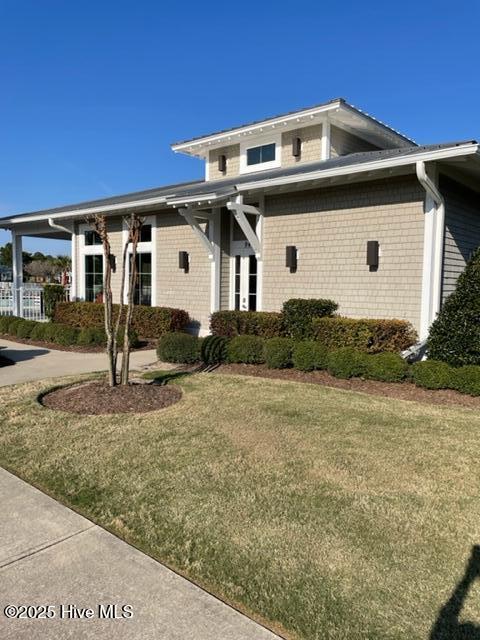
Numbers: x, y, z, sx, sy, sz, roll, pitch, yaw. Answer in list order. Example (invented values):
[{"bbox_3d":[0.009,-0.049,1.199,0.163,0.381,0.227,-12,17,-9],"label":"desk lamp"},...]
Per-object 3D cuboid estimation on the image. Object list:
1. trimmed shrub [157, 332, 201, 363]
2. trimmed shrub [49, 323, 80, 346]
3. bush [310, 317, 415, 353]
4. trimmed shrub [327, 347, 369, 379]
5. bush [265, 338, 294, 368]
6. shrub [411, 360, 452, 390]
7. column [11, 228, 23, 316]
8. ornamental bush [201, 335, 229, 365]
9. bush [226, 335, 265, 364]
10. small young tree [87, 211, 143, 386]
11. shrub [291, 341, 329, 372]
[{"bbox_3d":[-1.201,0.557,9.478,0.785,0.600,0.785,1,4,0],"label":"trimmed shrub"},{"bbox_3d":[-4.290,0.352,11.760,0.711,0.568,0.711,5,6,42],"label":"trimmed shrub"},{"bbox_3d":[2.385,0.429,9.526,2.159,0.966,0.850,5,6,42],"label":"bush"},{"bbox_3d":[1.881,0.732,8.339,0.674,0.521,0.674,1,4,0],"label":"trimmed shrub"},{"bbox_3d":[0.812,0.617,9.185,0.613,0.589,0.613,1,4,0],"label":"bush"},{"bbox_3d":[3.008,0.861,7.499,0.606,0.426,0.606,5,6,42],"label":"shrub"},{"bbox_3d":[-9.929,-2.033,21.360,0.330,3.751,0.330,5,6,42],"label":"column"},{"bbox_3d":[-0.484,0.580,9.515,0.634,0.571,0.634,1,4,0],"label":"ornamental bush"},{"bbox_3d":[0.130,0.584,9.594,0.711,0.571,0.711,1,4,0],"label":"bush"},{"bbox_3d":[-1.862,-0.293,7.118,0.820,2.544,0.650,1,4,0],"label":"small young tree"},{"bbox_3d":[1.312,0.666,8.824,0.620,0.562,0.620,1,4,0],"label":"shrub"}]

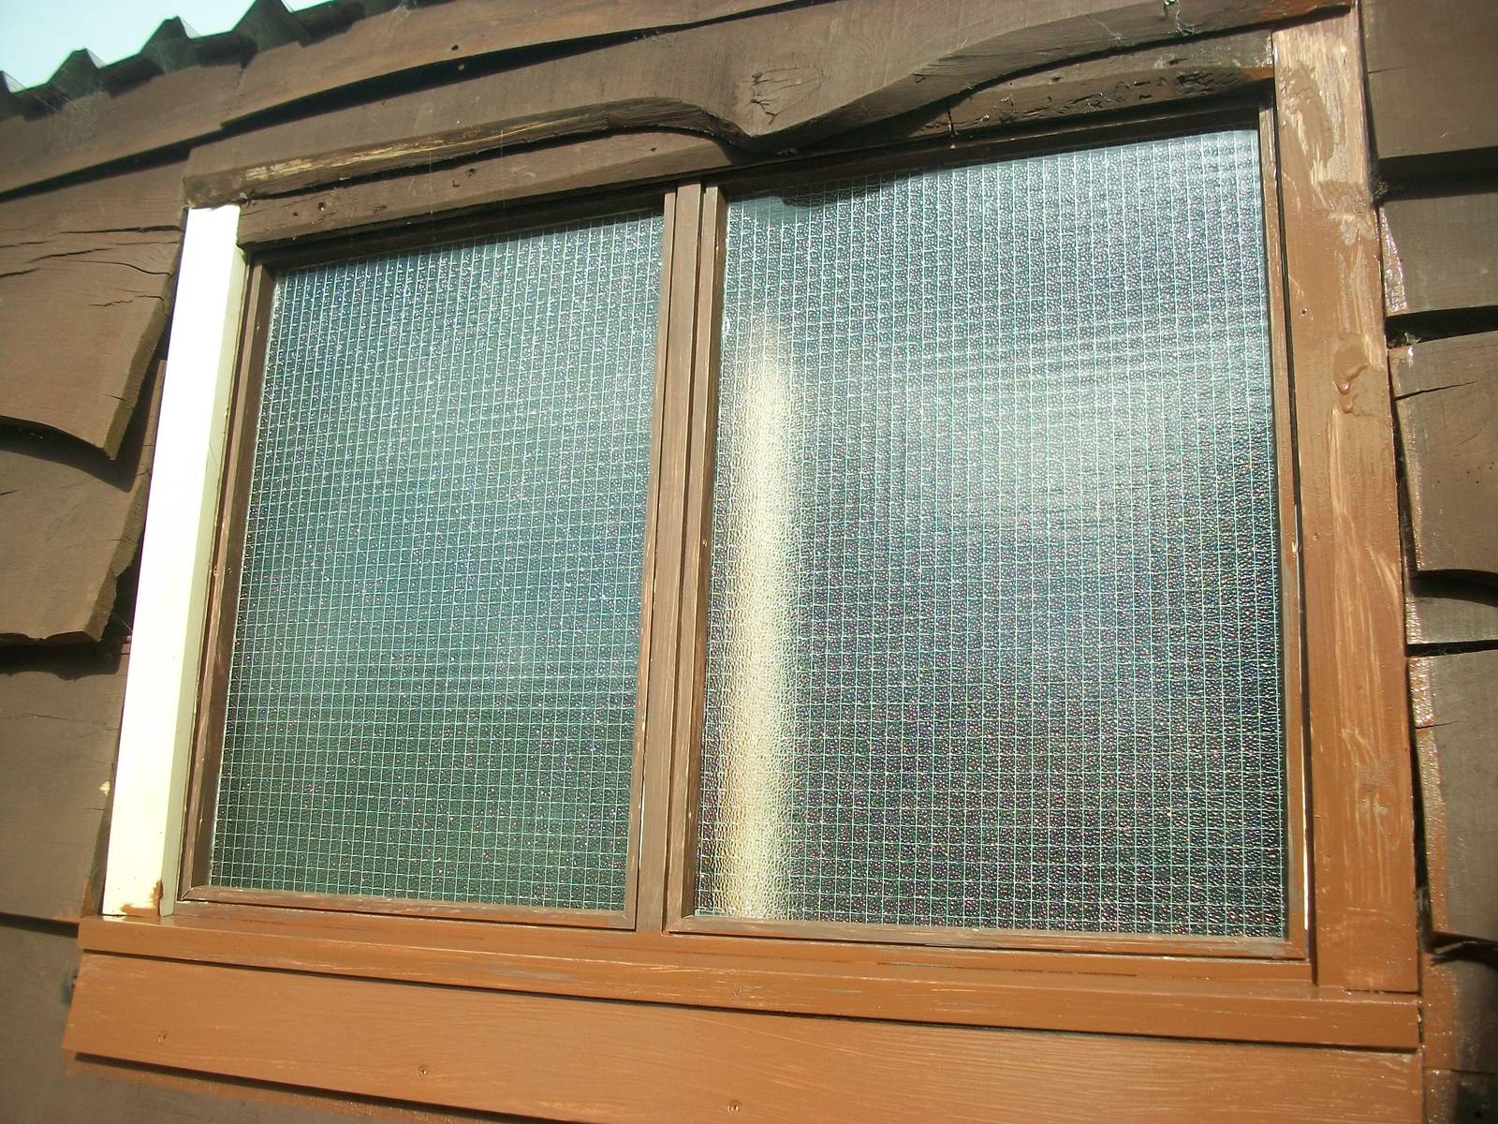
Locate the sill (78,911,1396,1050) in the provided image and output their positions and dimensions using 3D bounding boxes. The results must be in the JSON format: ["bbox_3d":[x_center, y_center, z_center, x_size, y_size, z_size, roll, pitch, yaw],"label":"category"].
[{"bbox_3d":[-0.084,0.311,1.063,1.074,0.031,0.064,-3,-13,22],"label":"sill"}]

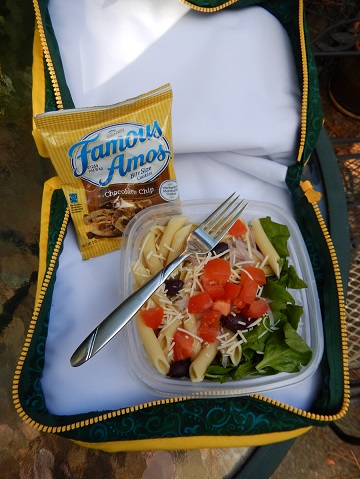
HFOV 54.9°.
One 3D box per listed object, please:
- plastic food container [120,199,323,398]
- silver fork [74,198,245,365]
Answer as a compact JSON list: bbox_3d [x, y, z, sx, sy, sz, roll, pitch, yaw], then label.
[{"bbox_3d":[0.030,0.048,0.301,0.157,0.055,0.157,-4,69,-5],"label":"plastic food container"},{"bbox_3d":[-0.011,0.026,0.274,0.025,0.018,0.189,42,72,12],"label":"silver fork"}]

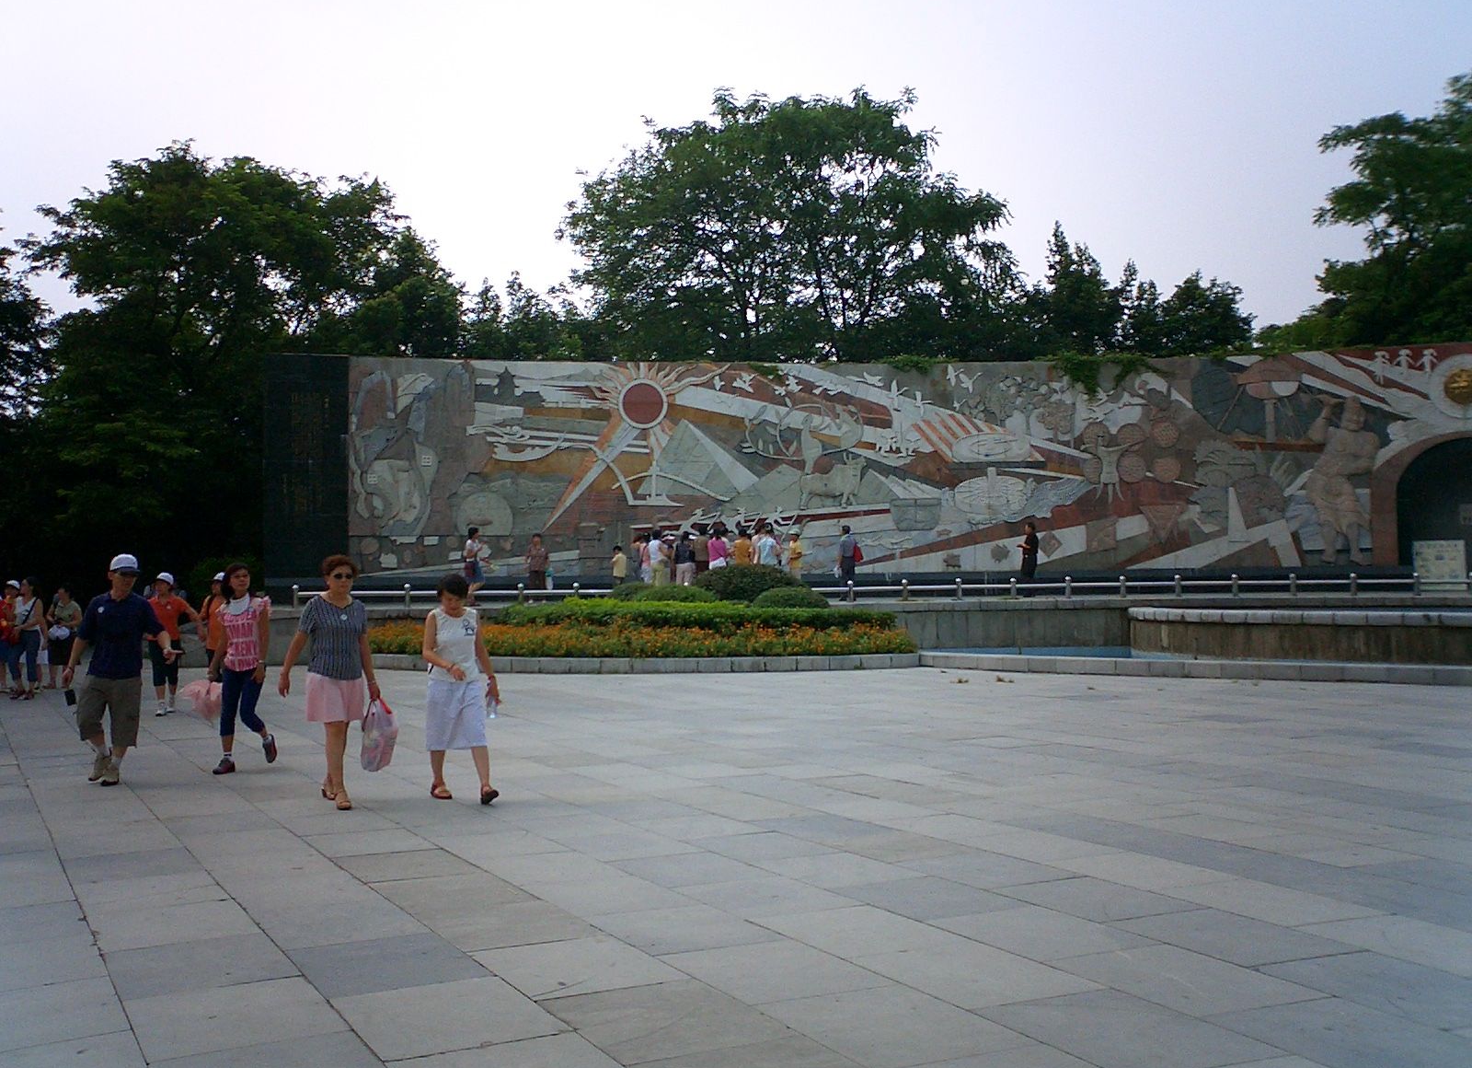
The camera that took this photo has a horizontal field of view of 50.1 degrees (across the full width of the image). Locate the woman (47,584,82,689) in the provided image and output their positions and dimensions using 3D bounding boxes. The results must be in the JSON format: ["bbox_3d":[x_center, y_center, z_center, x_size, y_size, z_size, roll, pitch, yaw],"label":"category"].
[{"bbox_3d":[-9.775,1.498,22.900,0.500,1.520,0.360,-1,-2,6],"label":"woman"}]

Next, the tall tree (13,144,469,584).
[{"bbox_3d":[-13.752,-3.996,43.691,12.080,13.590,11.000,-1,-2,0],"label":"tall tree"}]

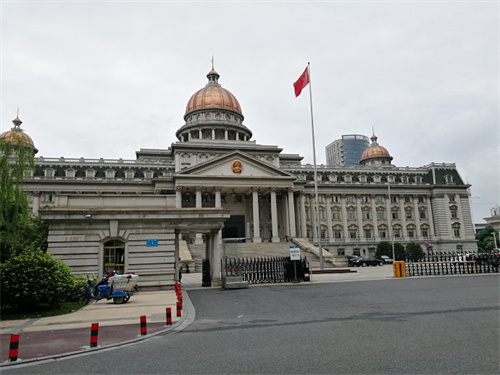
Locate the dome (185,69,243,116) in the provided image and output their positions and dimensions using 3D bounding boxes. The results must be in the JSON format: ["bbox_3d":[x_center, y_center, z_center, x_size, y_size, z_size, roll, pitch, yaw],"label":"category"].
[{"bbox_3d":[-10.676,-28.444,116.744,17.288,15.508,17.288,0,-11,-14],"label":"dome"}]

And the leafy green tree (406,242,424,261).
[{"bbox_3d":[36.495,14.179,86.000,3.950,4.000,3.950,-2,-10,0],"label":"leafy green tree"}]

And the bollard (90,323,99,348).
[{"bbox_3d":[-3.160,3.014,7.937,0.148,0.447,0.148,-2,-10,0],"label":"bollard"}]

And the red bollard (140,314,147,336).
[{"bbox_3d":[-2.459,3.212,9.056,0.148,0.417,0.148,-2,-10,0],"label":"red bollard"}]

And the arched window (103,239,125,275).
[{"bbox_3d":[-7.418,3.837,21.377,1.200,1.980,0.250,0,-10,-9],"label":"arched window"}]

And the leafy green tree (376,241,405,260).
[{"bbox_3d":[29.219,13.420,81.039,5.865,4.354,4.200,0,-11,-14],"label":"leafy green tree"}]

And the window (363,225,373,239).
[{"bbox_3d":[27.239,10.157,90.027,2.300,3.400,0.400,1,-11,-13],"label":"window"}]

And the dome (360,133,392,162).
[{"bbox_3d":[40.300,-12.918,124.074,9.835,9.284,9.835,0,-11,-14],"label":"dome"}]

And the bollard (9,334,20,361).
[{"bbox_3d":[-4.250,2.888,7.027,0.148,0.433,0.148,-2,-10,0],"label":"bollard"}]

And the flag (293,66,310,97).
[{"bbox_3d":[5.641,-11.477,42.437,1.919,3.602,0.700,0,-11,-14],"label":"flag"}]

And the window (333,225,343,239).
[{"bbox_3d":[21.260,10.597,94.742,2.456,3.556,0.450,0,-11,-14],"label":"window"}]

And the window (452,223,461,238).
[{"bbox_3d":[49.661,10.389,93.791,2.100,3.700,0.400,1,-11,-13],"label":"window"}]

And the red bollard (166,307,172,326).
[{"bbox_3d":[-2.038,3.271,9.862,0.128,0.431,0.128,0,-11,-14],"label":"red bollard"}]

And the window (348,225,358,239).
[{"bbox_3d":[23.681,10.113,89.233,2.300,3.400,0.400,1,-11,-13],"label":"window"}]

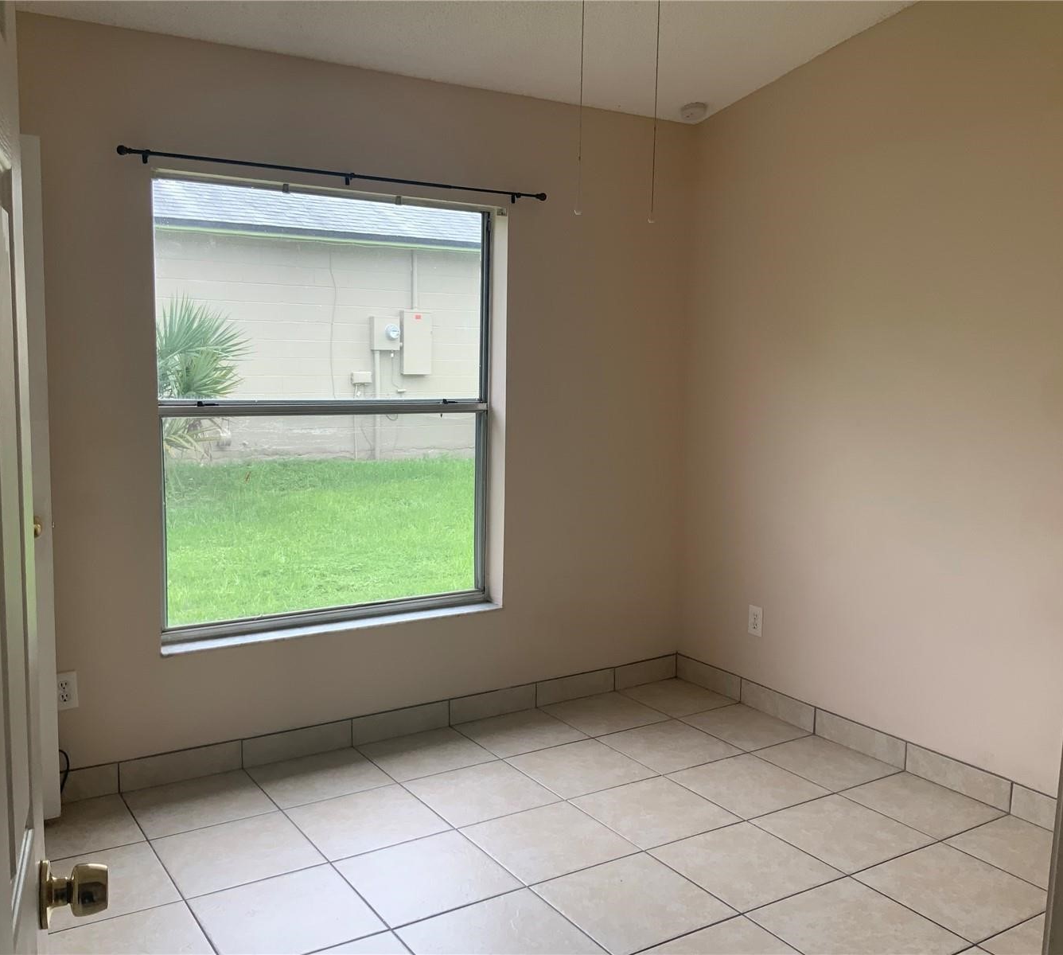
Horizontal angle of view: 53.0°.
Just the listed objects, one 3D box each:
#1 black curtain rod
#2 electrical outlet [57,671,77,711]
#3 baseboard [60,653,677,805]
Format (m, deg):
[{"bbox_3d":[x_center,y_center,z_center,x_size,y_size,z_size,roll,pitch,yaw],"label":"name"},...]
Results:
[{"bbox_3d":[-0.607,-1.033,3.676,1.570,0.045,0.065,-4,8,-32],"label":"black curtain rod"},{"bbox_3d":[-1.478,0.679,3.382,0.073,0.117,0.008,-4,8,-32],"label":"electrical outlet"},{"bbox_3d":[-0.422,0.925,4.107,2.600,0.107,0.012,-4,8,-32],"label":"baseboard"}]

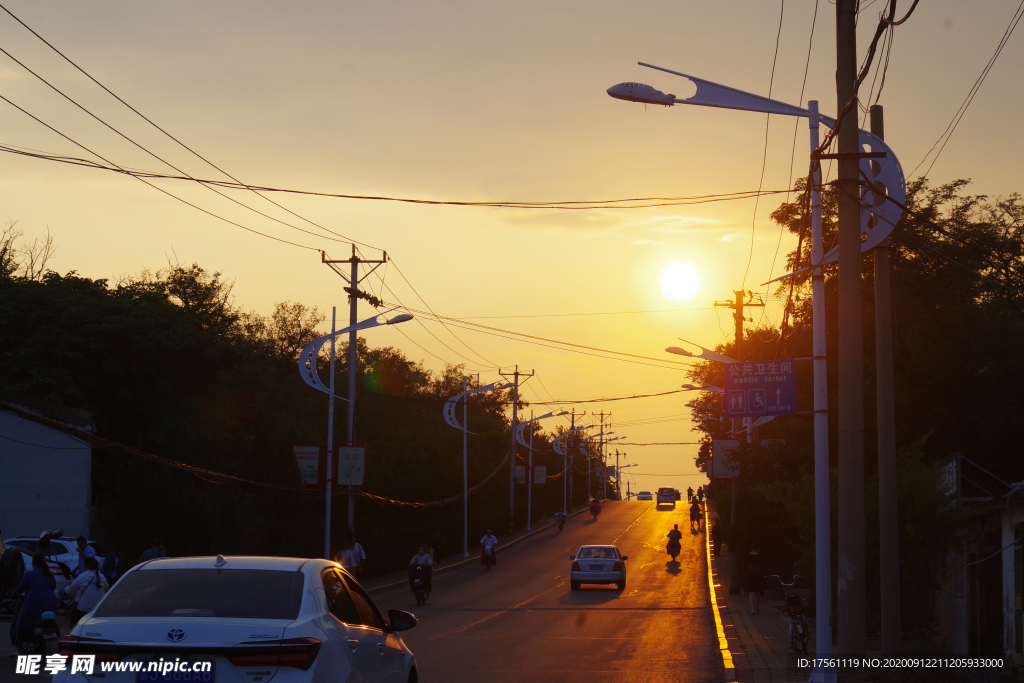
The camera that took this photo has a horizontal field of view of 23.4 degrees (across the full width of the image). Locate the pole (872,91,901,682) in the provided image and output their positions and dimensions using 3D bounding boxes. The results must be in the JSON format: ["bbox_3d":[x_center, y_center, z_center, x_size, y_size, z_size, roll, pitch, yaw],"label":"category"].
[{"bbox_3d":[4.302,0.589,28.600,0.260,6.700,0.260,-1,-5,4],"label":"pole"}]

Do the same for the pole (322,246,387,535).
[{"bbox_3d":[-5.072,2.324,78.800,2.050,10.700,0.350,0,-5,4],"label":"pole"}]

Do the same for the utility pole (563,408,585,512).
[{"bbox_3d":[5.135,9.959,208.330,2.000,8.671,0.360,0,-5,4],"label":"utility pole"}]

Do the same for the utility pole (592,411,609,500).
[{"bbox_3d":[9.805,12.560,272.655,2.000,9.971,0.360,0,-5,4],"label":"utility pole"}]

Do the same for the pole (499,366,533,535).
[{"bbox_3d":[0.152,6.386,145.000,2.050,10.000,0.350,2,-5,4],"label":"pole"}]

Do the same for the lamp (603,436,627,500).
[{"bbox_3d":[11.410,14.283,281.000,3.300,7.300,0.450,0,-5,4],"label":"lamp"}]

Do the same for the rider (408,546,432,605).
[{"bbox_3d":[-2.690,6.806,72.200,0.720,1.630,1.750,0,-3,4],"label":"rider"}]

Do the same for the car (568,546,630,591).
[{"bbox_3d":[2.916,7.552,82.600,1.700,1.440,4.300,0,-3,4],"label":"car"}]

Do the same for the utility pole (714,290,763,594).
[{"bbox_3d":[6.498,2.898,71.000,1.420,8.722,0.340,0,-5,4],"label":"utility pole"}]

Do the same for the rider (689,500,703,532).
[{"bbox_3d":[11.567,11.000,156.000,0.720,1.750,1.700,0,-5,4],"label":"rider"}]

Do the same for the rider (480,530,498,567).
[{"bbox_3d":[-0.903,8.245,98.000,0.680,1.580,1.700,0,-5,4],"label":"rider"}]

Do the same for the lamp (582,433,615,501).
[{"bbox_3d":[8.158,12.022,236.135,3.292,7.061,0.360,0,-5,4],"label":"lamp"}]

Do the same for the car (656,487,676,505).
[{"bbox_3d":[15.100,15.020,241.000,1.780,1.820,4.600,0,-3,4],"label":"car"}]

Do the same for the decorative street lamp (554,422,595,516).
[{"bbox_3d":[4.816,9.985,193.805,3.250,7.048,0.360,0,-5,4],"label":"decorative street lamp"}]

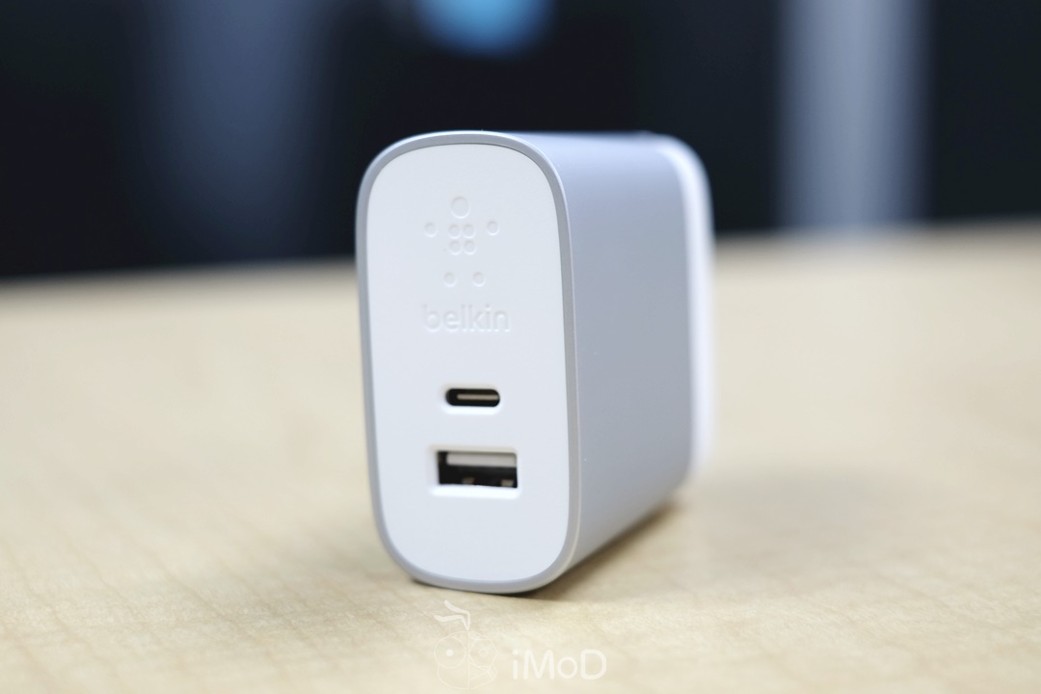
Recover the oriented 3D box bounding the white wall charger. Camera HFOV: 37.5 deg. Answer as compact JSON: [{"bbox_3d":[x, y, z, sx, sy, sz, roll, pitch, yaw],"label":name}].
[{"bbox_3d":[0.005,-0.001,0.249,0.034,0.067,0.066,1,8,24],"label":"white wall charger"}]

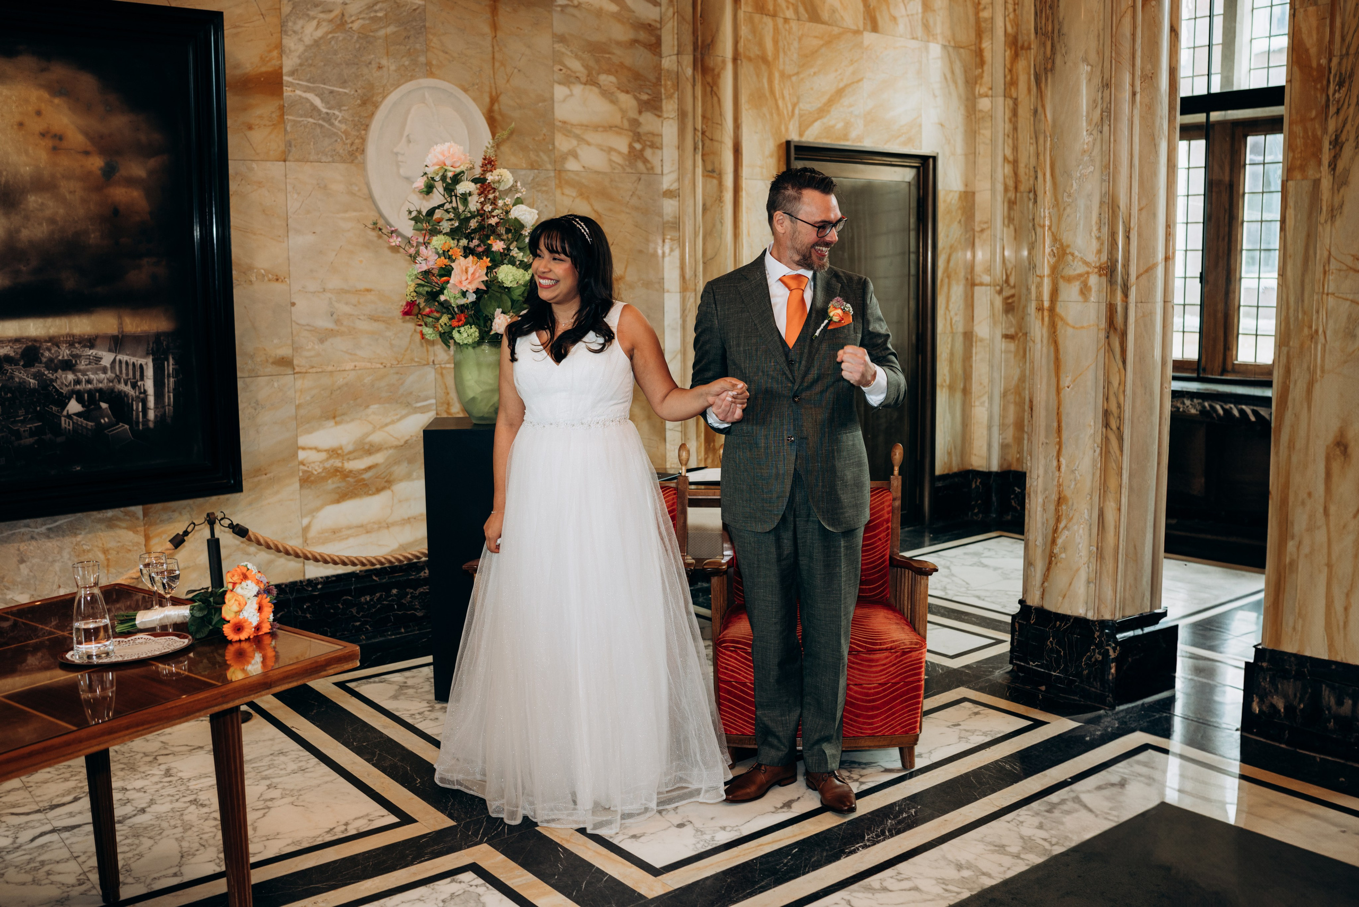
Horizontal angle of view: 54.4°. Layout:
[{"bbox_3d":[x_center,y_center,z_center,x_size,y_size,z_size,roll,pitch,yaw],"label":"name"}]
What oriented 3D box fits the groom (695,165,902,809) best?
[{"bbox_3d":[0.340,0.112,3.804,0.600,1.842,0.470,-1,8,-3],"label":"groom"}]

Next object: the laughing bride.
[{"bbox_3d":[-0.268,0.171,3.872,0.940,1.715,0.690,2,9,18],"label":"laughing bride"}]

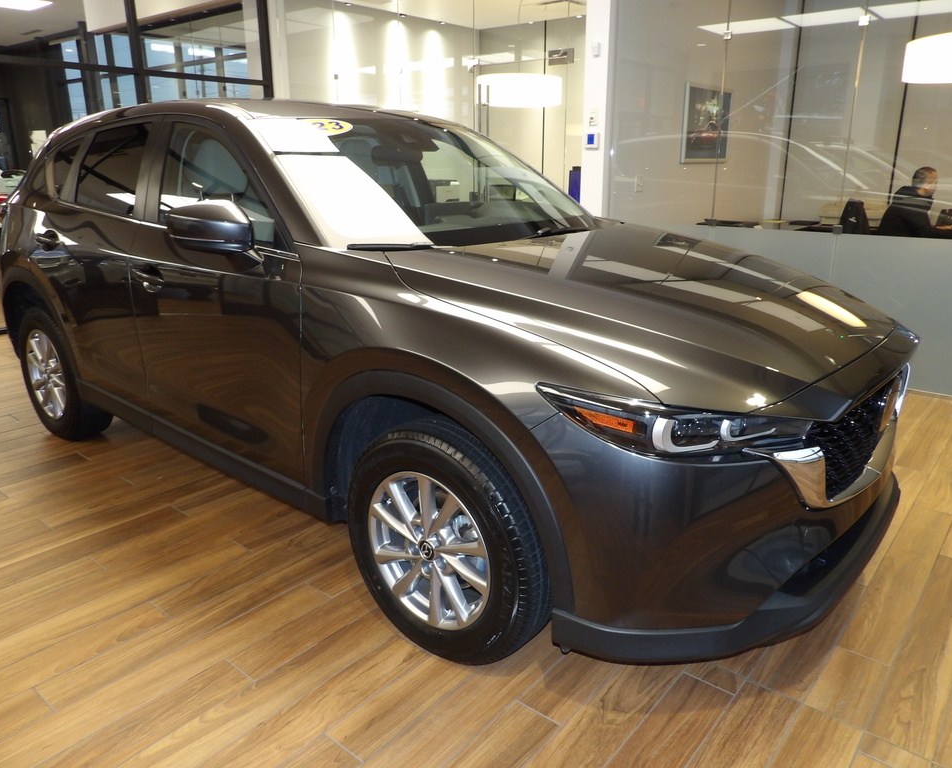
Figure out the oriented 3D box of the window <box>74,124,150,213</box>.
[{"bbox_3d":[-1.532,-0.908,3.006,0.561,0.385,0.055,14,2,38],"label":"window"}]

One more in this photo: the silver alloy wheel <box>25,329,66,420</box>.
[{"bbox_3d":[-2.160,-0.066,3.714,0.472,0.472,0.170,14,22,38],"label":"silver alloy wheel"}]

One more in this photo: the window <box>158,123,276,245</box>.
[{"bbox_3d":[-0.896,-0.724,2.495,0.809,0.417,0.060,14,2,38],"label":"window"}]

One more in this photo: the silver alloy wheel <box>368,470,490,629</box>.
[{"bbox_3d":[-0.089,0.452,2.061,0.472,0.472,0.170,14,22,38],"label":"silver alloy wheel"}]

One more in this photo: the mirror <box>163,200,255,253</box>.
[{"bbox_3d":[-0.819,-0.493,2.222,0.160,0.170,0.220,14,22,38],"label":"mirror"}]

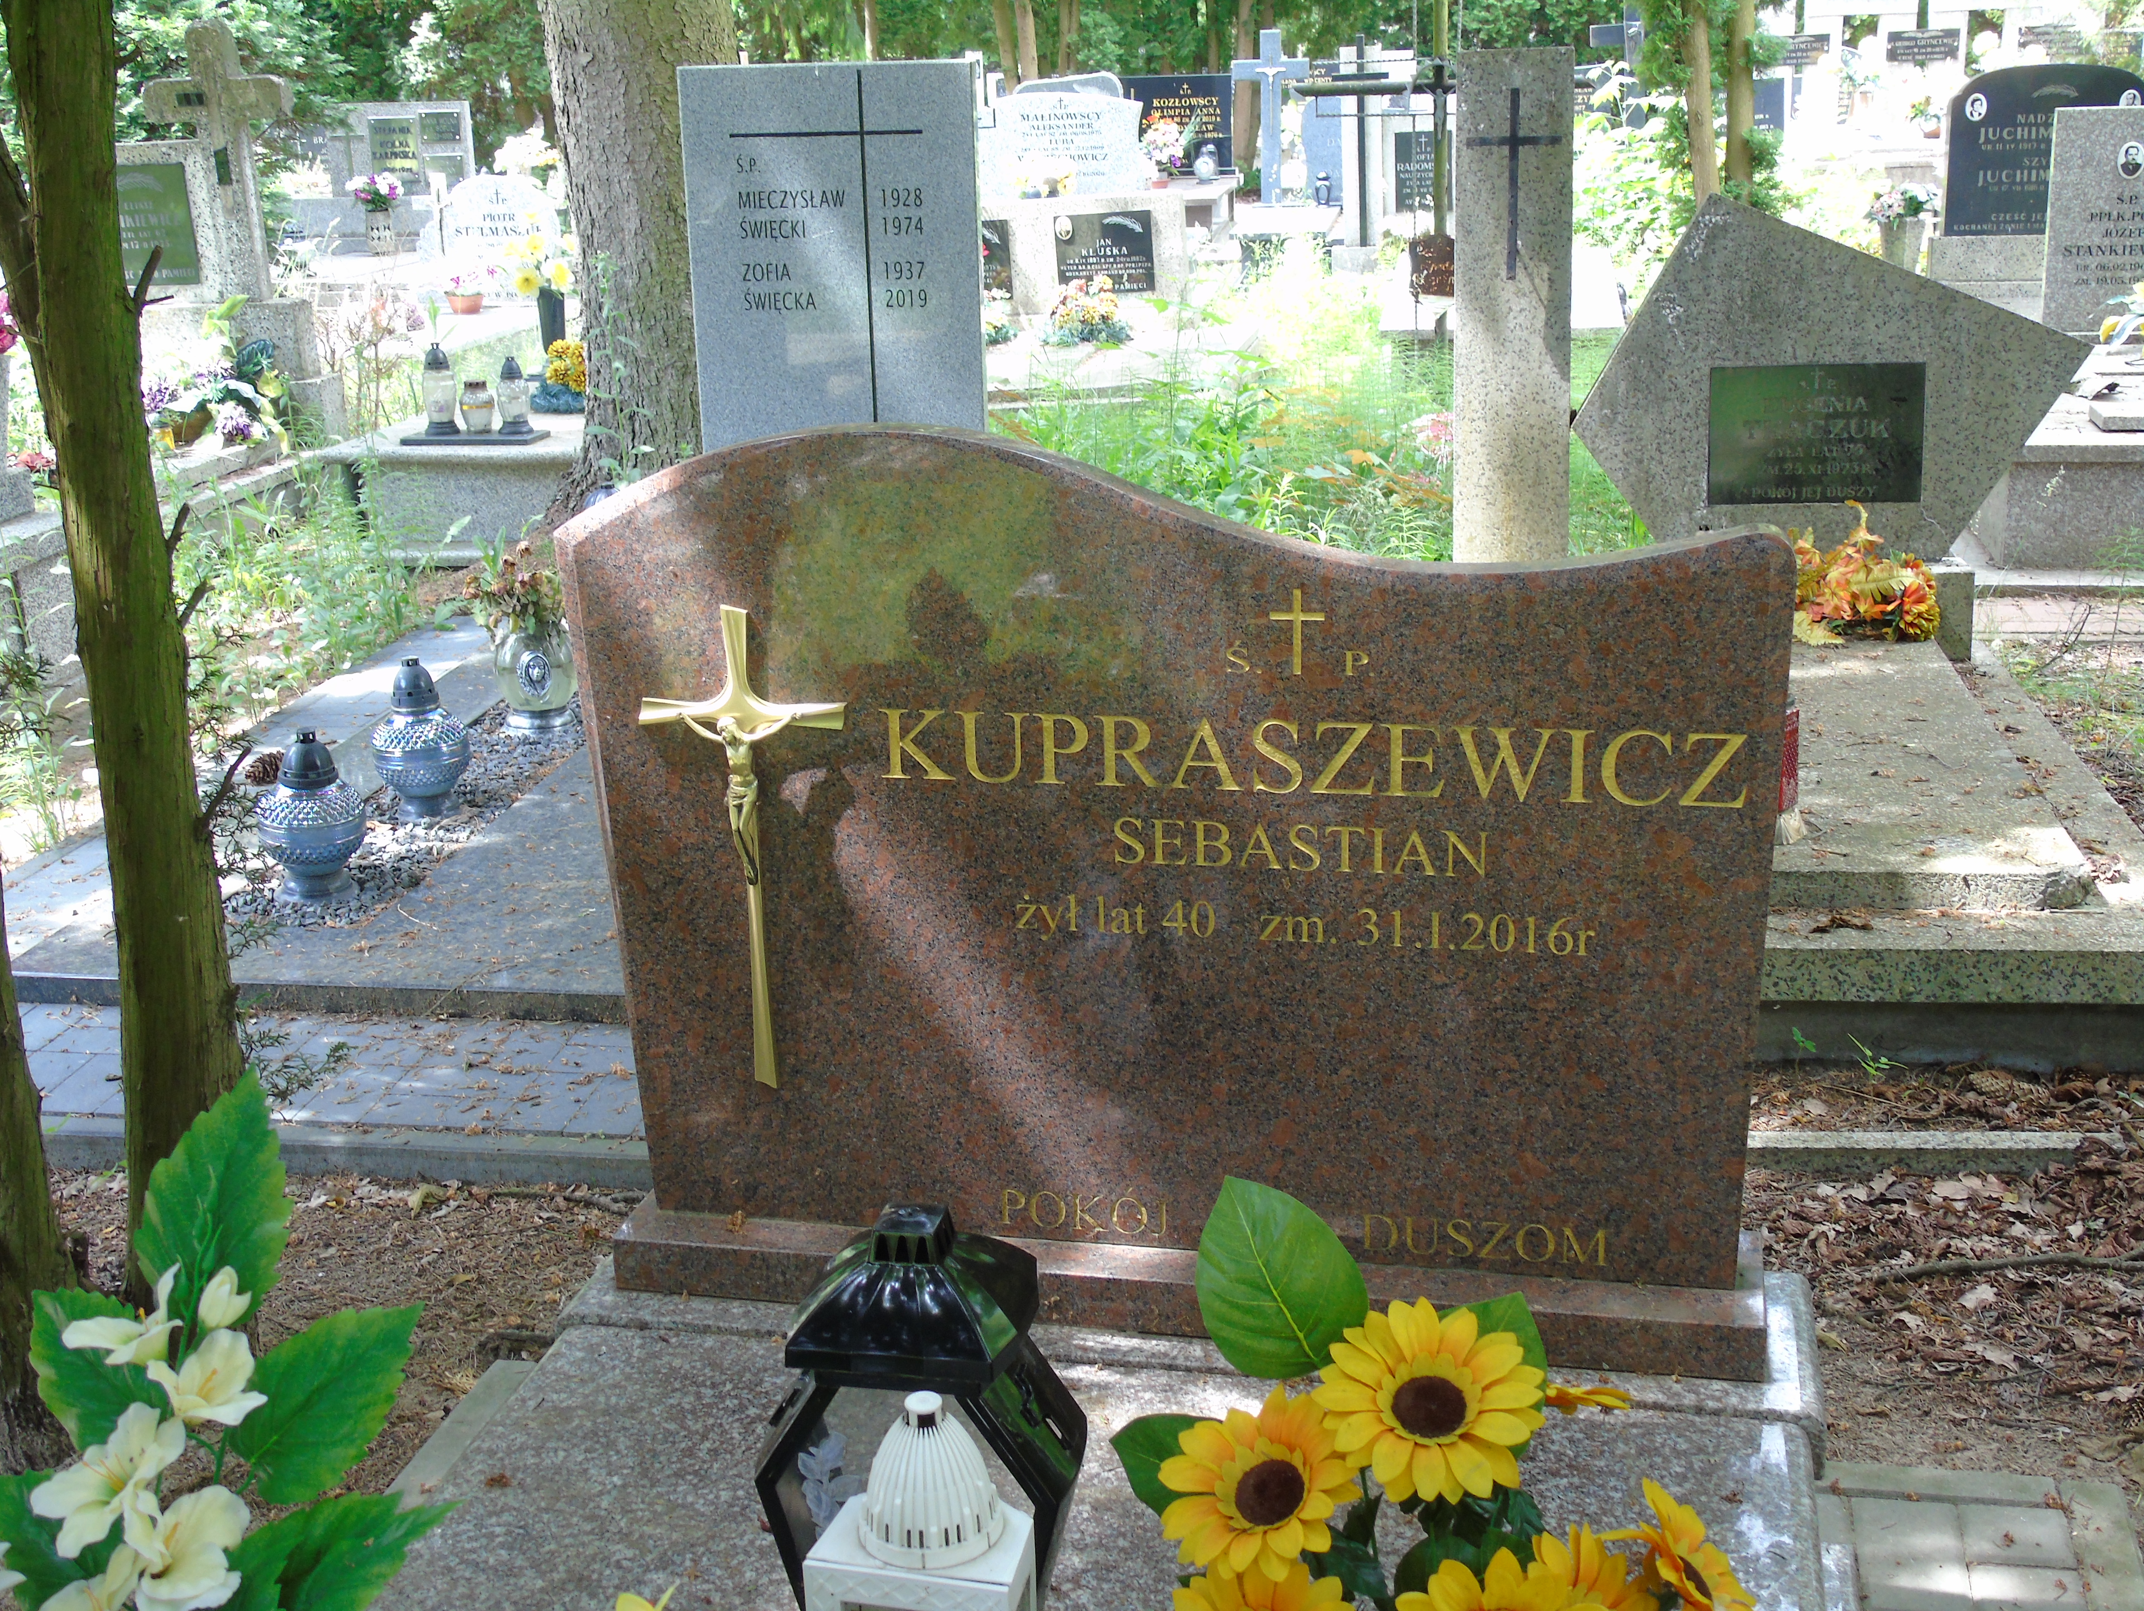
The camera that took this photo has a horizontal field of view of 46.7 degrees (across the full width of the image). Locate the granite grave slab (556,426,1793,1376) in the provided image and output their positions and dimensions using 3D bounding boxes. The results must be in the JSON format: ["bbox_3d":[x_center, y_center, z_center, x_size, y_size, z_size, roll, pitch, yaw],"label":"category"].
[{"bbox_3d":[0.081,0.061,2.100,0.992,0.756,0.175,2,15,12],"label":"granite grave slab"}]

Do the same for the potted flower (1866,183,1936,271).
[{"bbox_3d":[3.559,-2.413,10.592,0.290,0.500,0.280,4,19,18],"label":"potted flower"}]

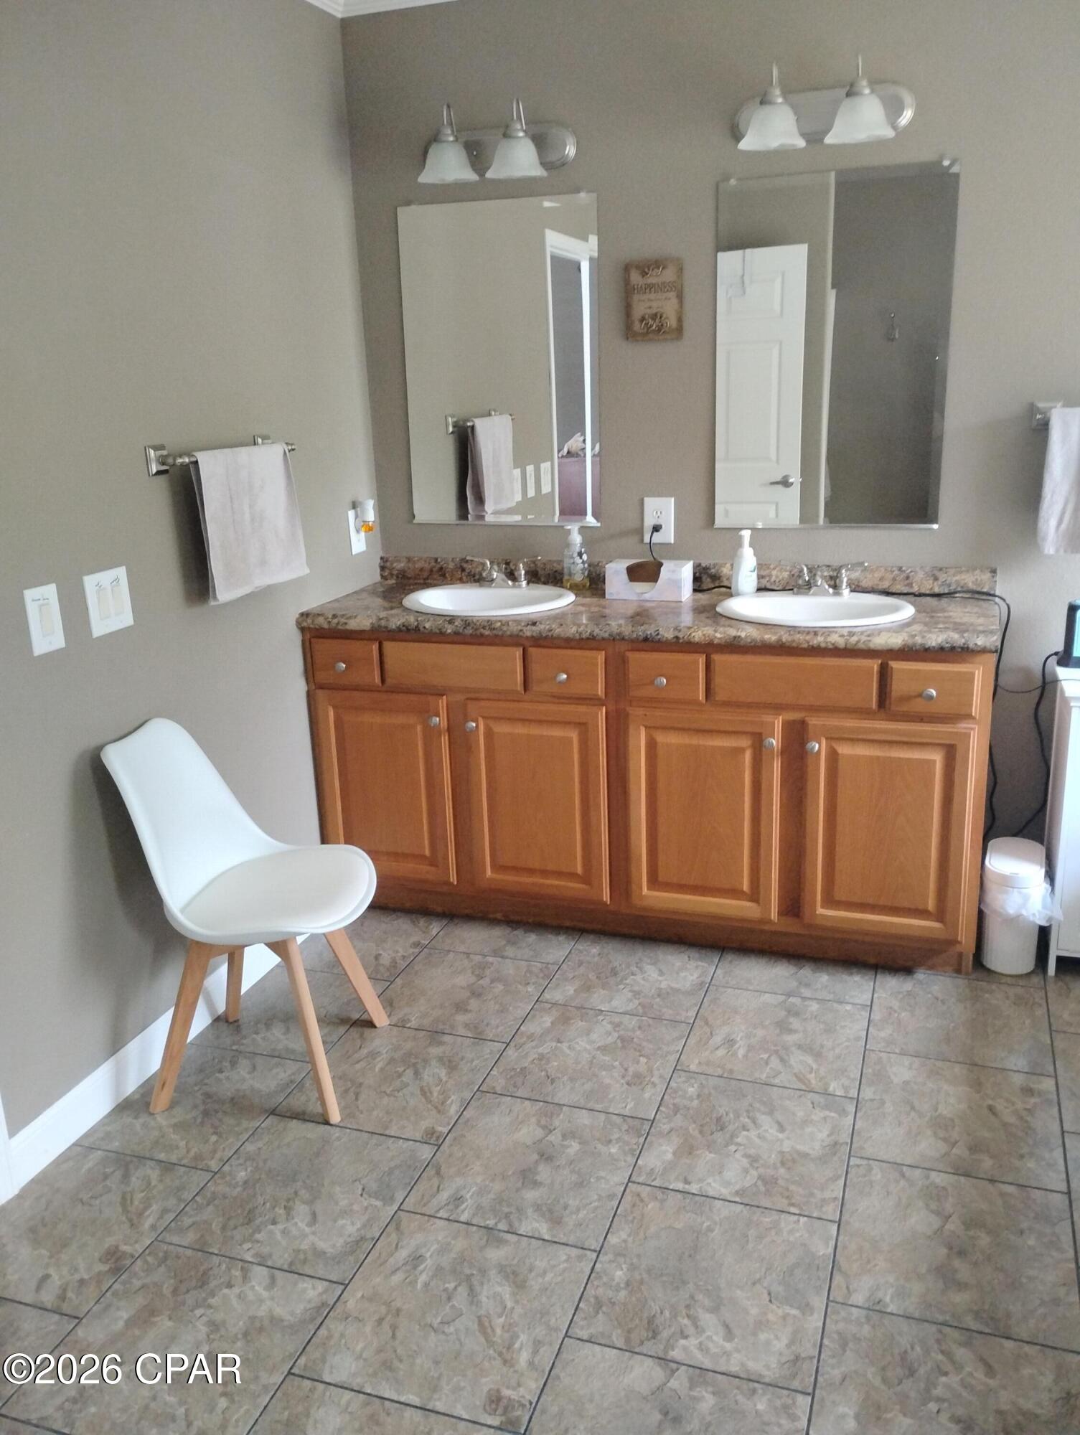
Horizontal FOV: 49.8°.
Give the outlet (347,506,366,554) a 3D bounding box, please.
[{"bbox_3d":[-0.556,-0.569,3.552,0.011,0.131,0.087,3,17,19],"label":"outlet"}]

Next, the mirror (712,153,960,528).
[{"bbox_3d":[0.780,-0.971,3.133,0.610,0.915,0.011,3,17,19],"label":"mirror"}]

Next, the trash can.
[{"bbox_3d":[1.236,0.490,3.035,0.160,0.287,0.250,3,17,19],"label":"trash can"}]

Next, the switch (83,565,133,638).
[{"bbox_3d":[-0.942,-0.253,2.544,0.010,0.133,0.138,3,17,19],"label":"switch"}]

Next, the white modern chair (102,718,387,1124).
[{"bbox_3d":[-0.633,0.427,2.652,0.515,0.840,0.475,0,16,8],"label":"white modern chair"}]

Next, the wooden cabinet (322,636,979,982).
[{"bbox_3d":[0.295,0.140,3.349,1.833,0.855,0.555,3,17,19],"label":"wooden cabinet"}]

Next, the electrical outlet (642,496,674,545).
[{"bbox_3d":[0.347,-0.573,3.395,0.087,0.133,0.012,3,17,19],"label":"electrical outlet"}]

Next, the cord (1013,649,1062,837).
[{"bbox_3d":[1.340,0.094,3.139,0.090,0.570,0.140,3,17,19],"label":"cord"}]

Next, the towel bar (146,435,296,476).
[{"bbox_3d":[-0.766,-0.650,2.867,0.085,0.070,0.527,3,17,19],"label":"towel bar"}]

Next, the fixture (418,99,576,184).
[{"bbox_3d":[-0.150,-1.562,3.154,0.450,0.225,0.225,3,17,19],"label":"fixture"}]

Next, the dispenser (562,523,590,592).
[{"bbox_3d":[0.106,-0.471,3.425,0.076,0.195,0.074,-2,16,1],"label":"dispenser"}]

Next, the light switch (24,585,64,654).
[{"bbox_3d":[-1.008,-0.199,2.365,0.010,0.133,0.089,3,17,19],"label":"light switch"}]

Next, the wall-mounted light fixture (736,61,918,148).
[{"bbox_3d":[0.693,-1.529,2.890,0.460,0.192,0.200,3,17,19],"label":"wall-mounted light fixture"}]

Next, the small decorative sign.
[{"bbox_3d":[0.319,-1.157,3.222,0.160,0.210,0.018,3,17,19],"label":"small decorative sign"}]

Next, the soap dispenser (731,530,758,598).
[{"bbox_3d":[0.581,-0.441,3.301,0.074,0.188,0.068,-2,16,1],"label":"soap dispenser"}]

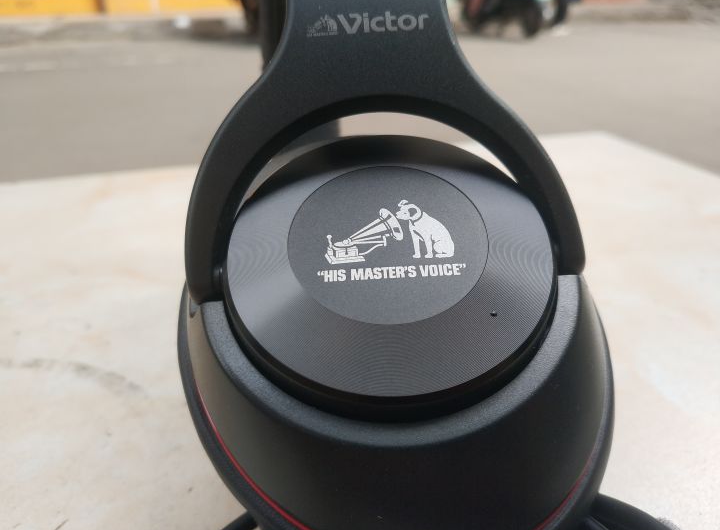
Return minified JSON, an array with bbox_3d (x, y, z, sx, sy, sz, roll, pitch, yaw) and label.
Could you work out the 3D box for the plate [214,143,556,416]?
[{"bbox_3d":[0.005,-0.002,0.115,0.054,0.008,0.054,-3,54,1],"label":"plate"}]

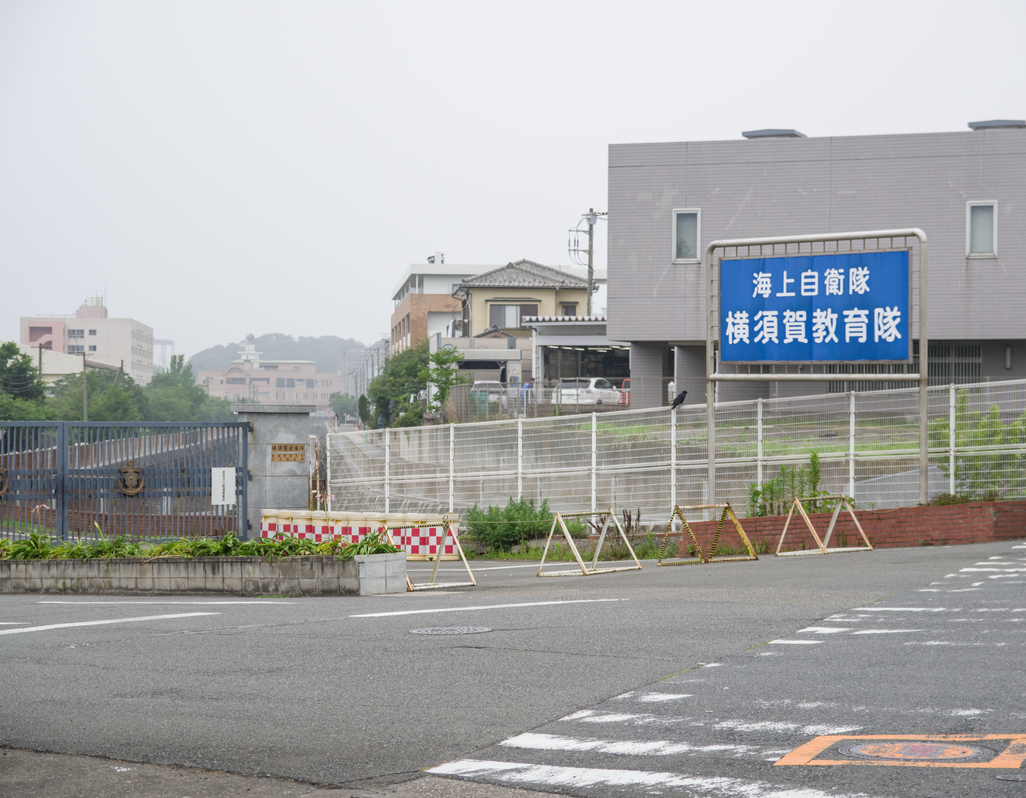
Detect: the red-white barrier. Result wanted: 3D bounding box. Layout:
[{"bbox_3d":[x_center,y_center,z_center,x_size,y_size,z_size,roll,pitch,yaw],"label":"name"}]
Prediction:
[{"bbox_3d":[-2.720,2.360,42.900,3.650,0.800,0.550,0,0,24],"label":"red-white barrier"}]

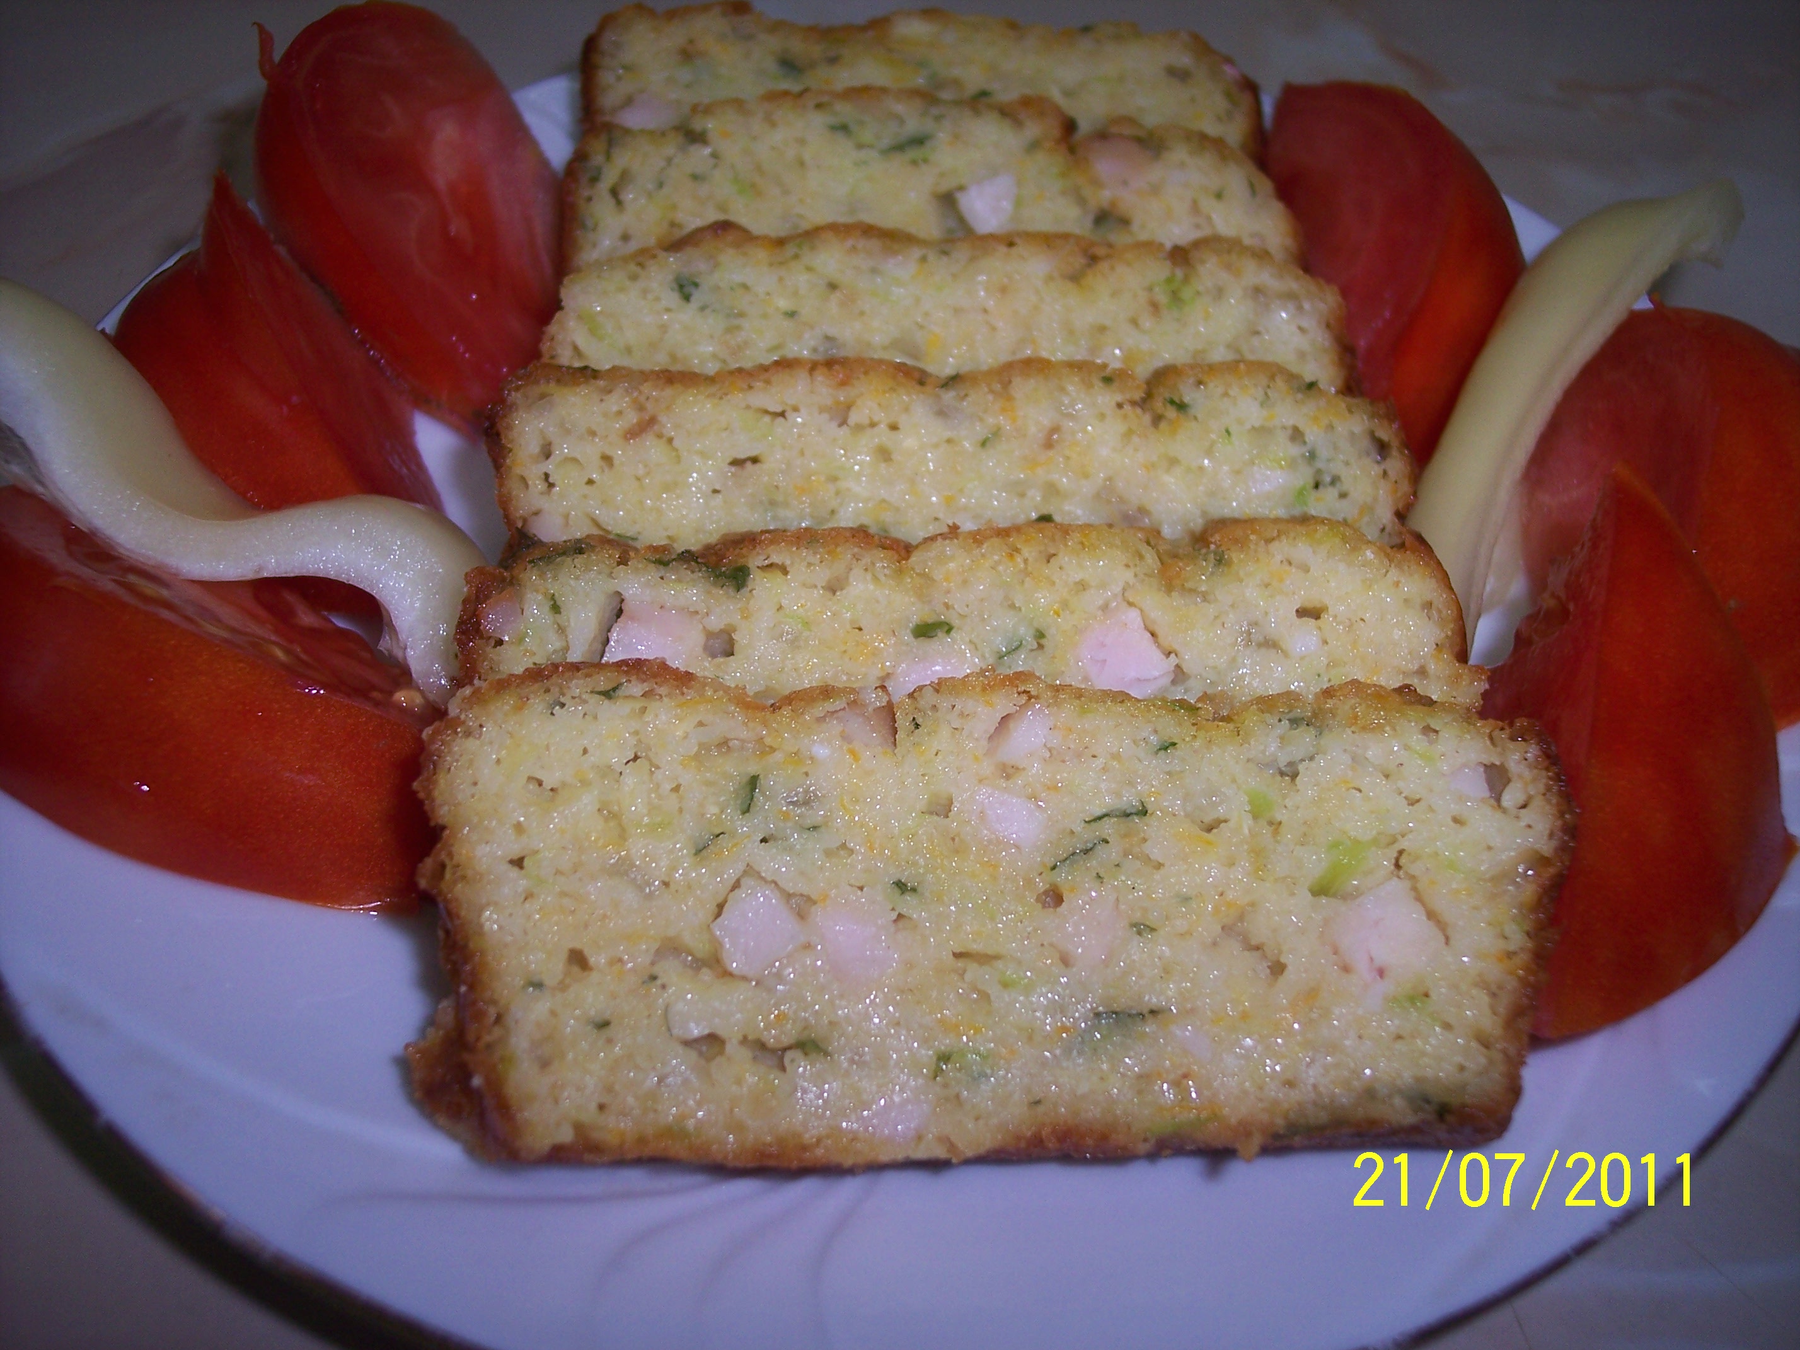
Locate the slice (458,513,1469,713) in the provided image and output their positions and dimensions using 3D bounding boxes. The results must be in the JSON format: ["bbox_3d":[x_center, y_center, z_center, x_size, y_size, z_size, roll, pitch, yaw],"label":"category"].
[{"bbox_3d":[0.008,0.008,0.239,0.116,0.018,0.049,0,84,-1],"label":"slice"}]

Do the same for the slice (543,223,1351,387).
[{"bbox_3d":[0.006,-0.035,0.283,0.110,0.018,0.049,0,81,-1],"label":"slice"}]

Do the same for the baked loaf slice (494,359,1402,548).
[{"bbox_3d":[0.006,-0.014,0.261,0.115,0.018,0.049,0,83,-1],"label":"baked loaf slice"}]

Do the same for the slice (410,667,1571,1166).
[{"bbox_3d":[0.009,0.025,0.219,0.119,0.018,0.049,0,86,-1],"label":"slice"}]

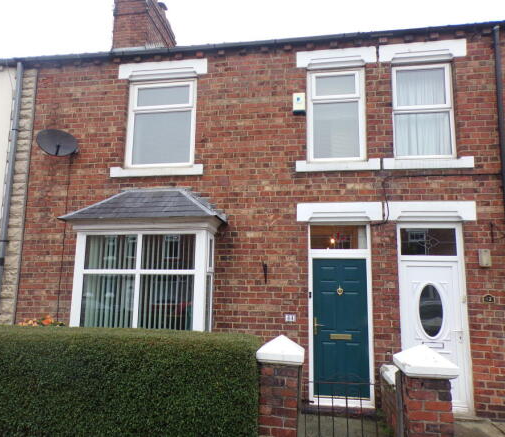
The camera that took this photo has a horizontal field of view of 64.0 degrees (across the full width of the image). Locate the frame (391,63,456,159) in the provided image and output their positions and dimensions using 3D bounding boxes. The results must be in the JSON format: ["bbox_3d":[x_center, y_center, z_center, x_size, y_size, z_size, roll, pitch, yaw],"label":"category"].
[{"bbox_3d":[2.461,-1.535,5.820,0.829,1.405,0.090,-1,-8,10],"label":"frame"}]

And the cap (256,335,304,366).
[{"bbox_3d":[0.273,1.223,3.814,0.410,0.210,0.400,-1,-8,10],"label":"cap"}]

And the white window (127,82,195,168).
[{"bbox_3d":[-1.454,-1.512,6.482,1.139,1.428,0.090,-1,-8,10],"label":"white window"}]

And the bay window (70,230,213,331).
[{"bbox_3d":[-1.546,0.975,5.798,1.929,1.532,0.480,-1,-8,10],"label":"bay window"}]

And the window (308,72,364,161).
[{"bbox_3d":[1.256,-1.529,6.024,0.856,1.412,0.090,-1,-8,10],"label":"window"}]

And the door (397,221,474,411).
[{"bbox_3d":[2.424,1.300,5.420,0.841,2.476,0.090,-1,-8,10],"label":"door"}]

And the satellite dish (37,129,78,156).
[{"bbox_3d":[-3.008,-1.182,6.247,0.590,0.450,0.320,6,-9,-31],"label":"satellite dish"}]

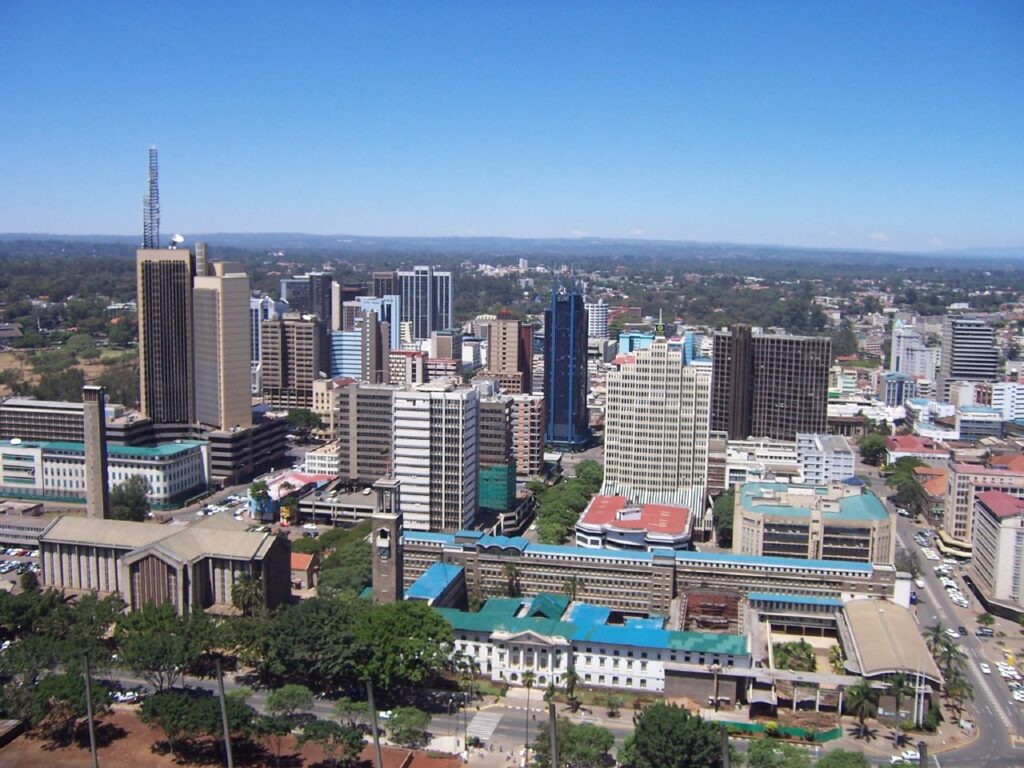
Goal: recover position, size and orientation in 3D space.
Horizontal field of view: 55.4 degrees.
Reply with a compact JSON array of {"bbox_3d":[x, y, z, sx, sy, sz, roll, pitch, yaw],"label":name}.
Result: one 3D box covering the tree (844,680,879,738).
[{"bbox_3d":[79.576,73.943,220.935,7.600,13.000,7.400,1,7,0],"label":"tree"}]

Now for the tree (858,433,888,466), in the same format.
[{"bbox_3d":[189.600,32.900,512.440,14.780,14.770,14.780,3,8,20],"label":"tree"}]

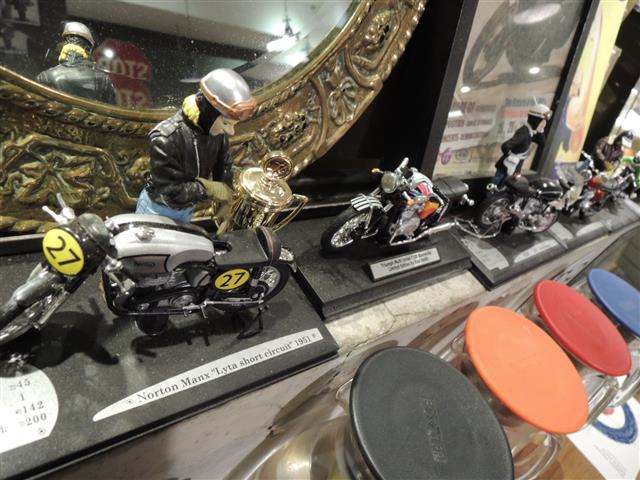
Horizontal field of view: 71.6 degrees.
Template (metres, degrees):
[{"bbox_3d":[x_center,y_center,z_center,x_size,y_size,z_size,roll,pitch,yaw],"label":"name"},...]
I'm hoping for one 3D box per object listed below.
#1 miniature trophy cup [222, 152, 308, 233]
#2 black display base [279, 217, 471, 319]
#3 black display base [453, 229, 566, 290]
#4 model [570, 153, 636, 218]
[{"bbox_3d":[-0.040,-0.029,0.316,0.061,0.071,0.044,15,41,-20],"label":"miniature trophy cup"},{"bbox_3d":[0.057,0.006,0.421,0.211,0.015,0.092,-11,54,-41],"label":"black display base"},{"bbox_3d":[0.230,-0.008,0.563,0.220,0.014,0.108,-9,54,-43],"label":"black display base"},{"bbox_3d":[0.421,-0.071,0.696,0.182,0.090,0.066,-9,54,-43],"label":"model"}]

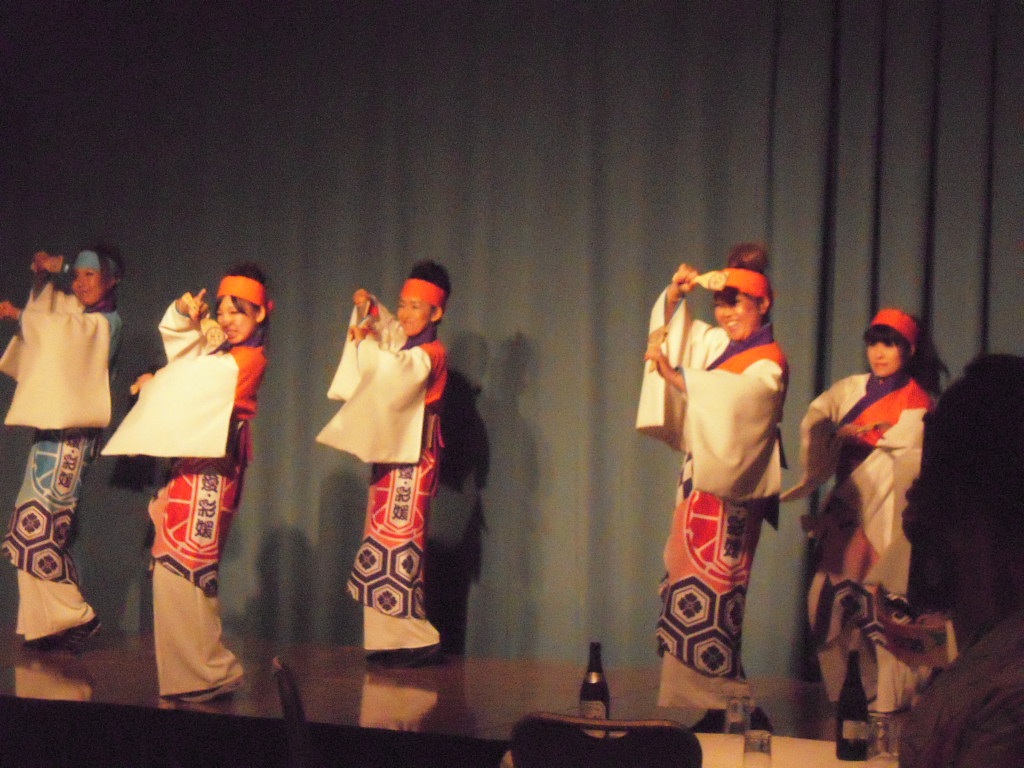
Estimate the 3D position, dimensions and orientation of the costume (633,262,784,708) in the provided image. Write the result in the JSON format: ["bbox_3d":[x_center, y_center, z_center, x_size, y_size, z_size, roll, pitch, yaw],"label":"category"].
[{"bbox_3d":[0.688,0.371,9.900,0.450,1.570,0.460,-1,3,-41],"label":"costume"}]

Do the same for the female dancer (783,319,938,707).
[{"bbox_3d":[1.269,0.458,10.500,0.560,1.460,0.440,3,3,27],"label":"female dancer"}]

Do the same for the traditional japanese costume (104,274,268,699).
[{"bbox_3d":[-1.144,0.355,10.250,0.500,1.520,0.500,0,3,-35],"label":"traditional japanese costume"}]

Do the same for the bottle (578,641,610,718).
[{"bbox_3d":[0.213,0.802,7.450,0.074,0.275,0.074,3,3,18],"label":"bottle"}]

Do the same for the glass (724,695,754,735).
[{"bbox_3d":[0.585,0.860,7.500,0.066,0.112,0.066,2,3,0],"label":"glass"}]

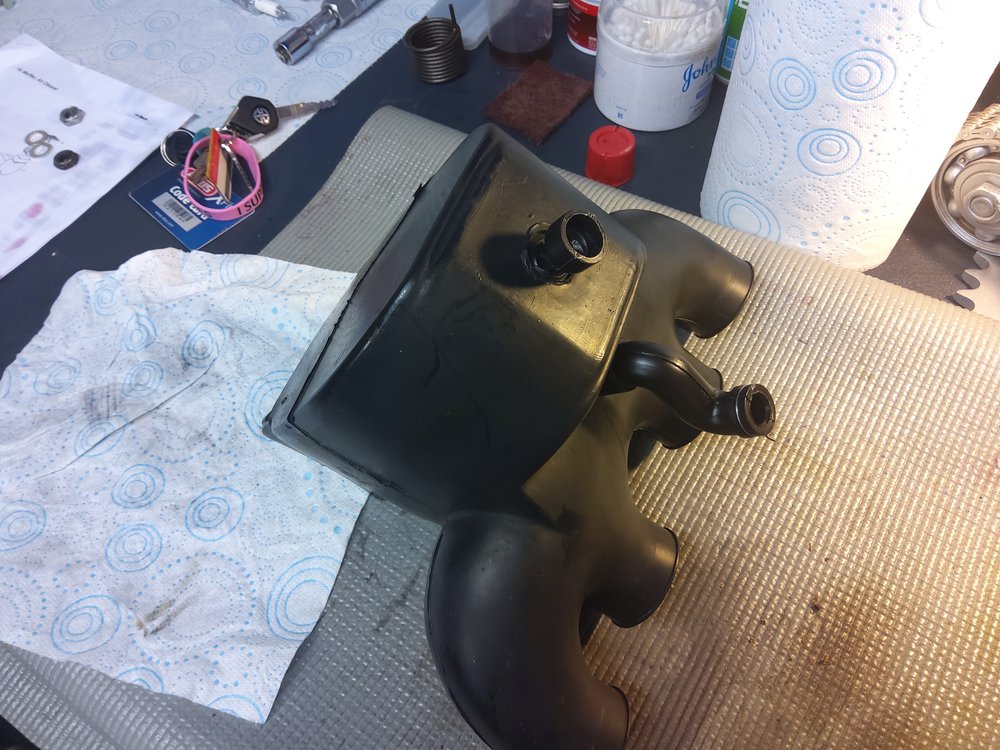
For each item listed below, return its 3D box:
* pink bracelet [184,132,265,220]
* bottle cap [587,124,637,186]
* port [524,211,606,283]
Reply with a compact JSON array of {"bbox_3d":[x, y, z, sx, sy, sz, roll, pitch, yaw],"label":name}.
[{"bbox_3d":[-0.204,-0.146,0.557,0.056,0.015,0.074,-15,64,-10],"label":"pink bracelet"},{"bbox_3d":[0.083,-0.163,0.560,0.037,0.027,0.037,0,56,1],"label":"bottle cap"},{"bbox_3d":[0.034,-0.065,0.397,0.032,0.036,0.032,38,59,-15],"label":"port"}]

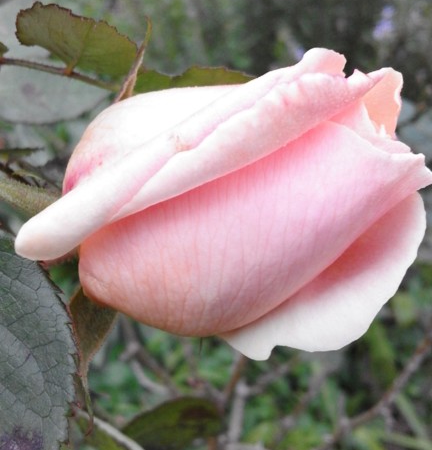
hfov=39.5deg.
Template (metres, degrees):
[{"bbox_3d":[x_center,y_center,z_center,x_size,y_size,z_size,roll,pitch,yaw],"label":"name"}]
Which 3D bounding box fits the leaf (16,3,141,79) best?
[{"bbox_3d":[-0.037,-0.051,0.165,0.035,0.020,0.016,6,12,1],"label":"leaf"}]

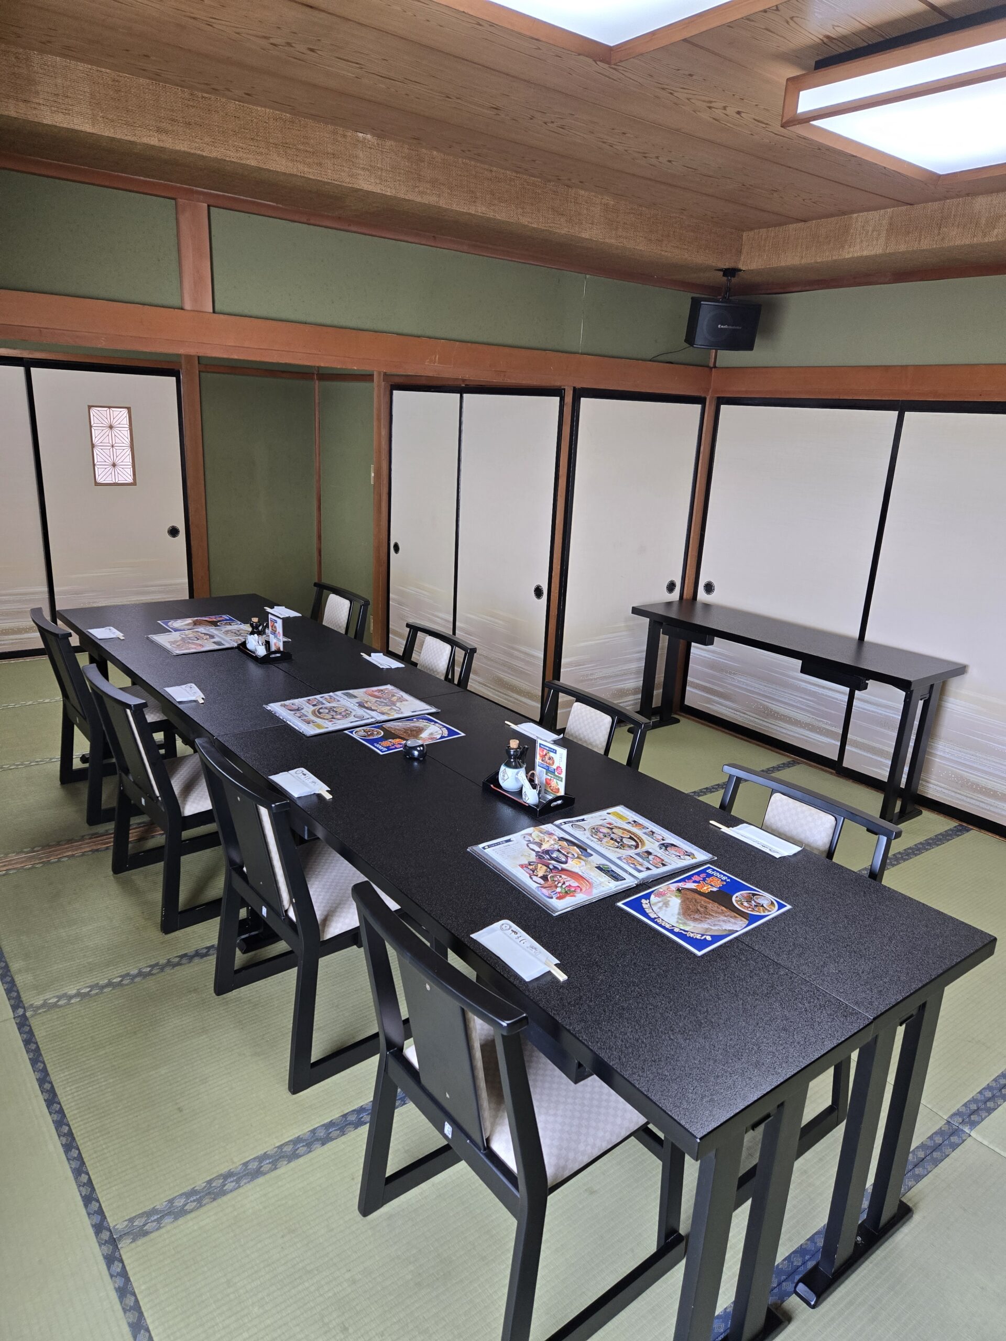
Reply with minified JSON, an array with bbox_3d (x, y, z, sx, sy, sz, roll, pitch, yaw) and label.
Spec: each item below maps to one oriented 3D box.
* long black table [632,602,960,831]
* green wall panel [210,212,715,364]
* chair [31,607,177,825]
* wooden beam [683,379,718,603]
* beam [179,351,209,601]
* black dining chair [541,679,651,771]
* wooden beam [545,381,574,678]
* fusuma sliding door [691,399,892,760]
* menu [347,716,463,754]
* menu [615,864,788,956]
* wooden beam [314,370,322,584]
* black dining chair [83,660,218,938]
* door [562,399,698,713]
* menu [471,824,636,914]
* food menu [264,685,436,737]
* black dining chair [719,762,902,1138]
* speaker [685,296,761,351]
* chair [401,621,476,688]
[{"bbox_3d":[1.327,0.162,4.373,0.460,0.706,1.500,-11,21,-39],"label":"long black table"},{"bbox_3d":[0.032,-1.594,3.874,2.600,0.345,0.020,-9,20,-36],"label":"green wall panel"},{"bbox_3d":[-1.578,0.148,3.708,0.550,0.780,0.475,-10,20,-37],"label":"chair"},{"bbox_3d":[1.066,-0.612,5.025,0.095,1.771,0.085,-10,20,-37],"label":"wooden beam"},{"bbox_3d":[-2.105,-1.159,6.124,0.110,1.886,0.100,-10,20,-37],"label":"beam"},{"bbox_3d":[0.080,0.501,2.795,0.550,0.780,0.475,-10,20,-37],"label":"black dining chair"},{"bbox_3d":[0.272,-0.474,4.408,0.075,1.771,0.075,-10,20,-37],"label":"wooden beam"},{"bbox_3d":[1.434,-0.473,4.622,0.030,1.770,1.050,-9,20,-36],"label":"fusuma sliding door"},{"bbox_3d":[-0.295,0.193,2.716,0.297,0.004,0.210,-10,21,-37],"label":"menu"},{"bbox_3d":[0.413,0.477,1.816,0.295,0.006,0.211,-10,20,-37],"label":"menu"},{"bbox_3d":[-1.378,-1.269,6.682,0.045,1.861,0.045,-10,20,-37],"label":"wooden beam"},{"bbox_3d":[-1.056,0.376,3.070,0.530,0.785,0.490,-12,22,-41],"label":"black dining chair"},{"bbox_3d":[0.651,-0.544,4.723,0.910,1.765,0.030,-9,20,-36],"label":"door"},{"bbox_3d":[0.108,0.425,1.921,0.232,0.016,0.308,-10,20,-37],"label":"menu"},{"bbox_3d":[-0.480,0.126,2.846,0.465,0.014,0.312,-10,20,-37],"label":"food menu"},{"bbox_3d":[0.553,0.726,2.189,0.530,0.785,0.490,-11,22,-40],"label":"black dining chair"},{"bbox_3d":[1.009,-1.600,4.108,0.285,0.200,0.165,1,30,-8],"label":"speaker"},{"bbox_3d":[-0.458,0.267,3.551,0.530,0.785,0.490,-10,21,-38],"label":"chair"}]

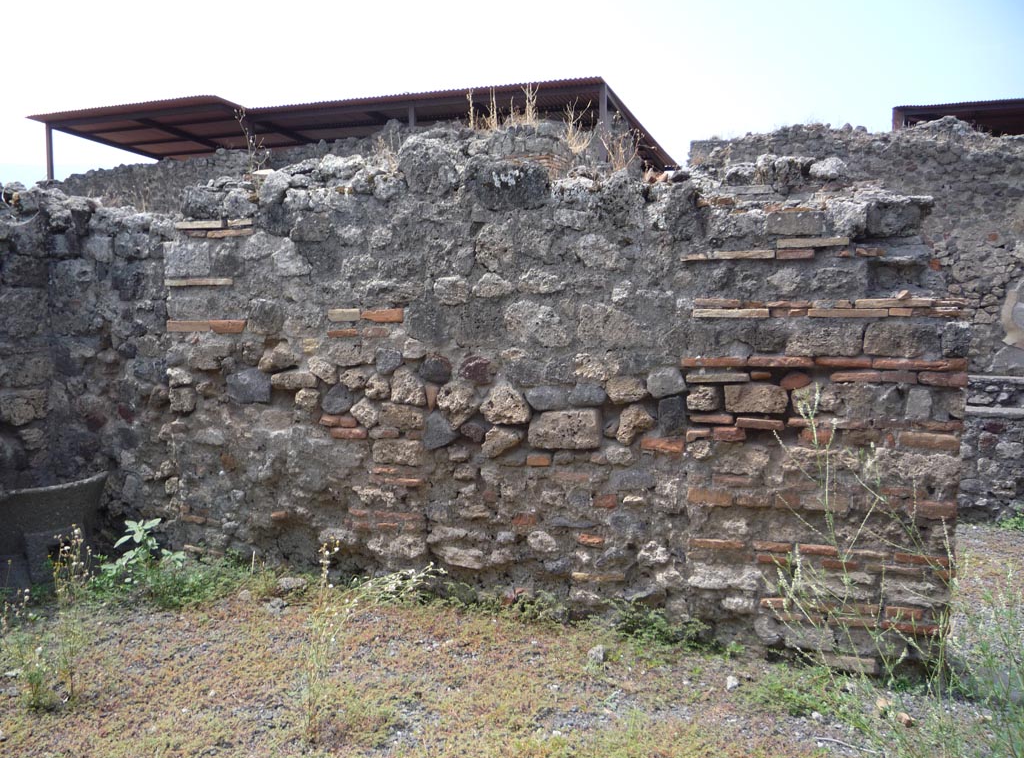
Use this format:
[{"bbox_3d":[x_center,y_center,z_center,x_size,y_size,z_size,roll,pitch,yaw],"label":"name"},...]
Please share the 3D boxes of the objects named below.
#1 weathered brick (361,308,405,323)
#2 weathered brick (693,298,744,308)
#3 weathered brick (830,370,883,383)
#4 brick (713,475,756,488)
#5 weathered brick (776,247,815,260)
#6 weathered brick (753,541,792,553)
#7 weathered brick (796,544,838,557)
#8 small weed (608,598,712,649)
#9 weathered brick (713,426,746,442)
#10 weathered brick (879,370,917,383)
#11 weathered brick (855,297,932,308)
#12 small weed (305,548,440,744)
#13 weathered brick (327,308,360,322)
[{"bbox_3d":[-0.641,-0.324,4.566,0.237,0.063,0.120,1,3,15],"label":"weathered brick"},{"bbox_3d":[0.960,-0.349,4.125,0.203,0.038,0.140,1,4,16],"label":"weathered brick"},{"bbox_3d":[1.522,-0.010,3.945,0.203,0.046,0.120,1,5,15],"label":"weathered brick"},{"bbox_3d":[1.039,0.465,4.154,0.179,0.040,0.130,1,4,16],"label":"brick"},{"bbox_3d":[1.266,-0.555,3.969,0.162,0.046,0.120,1,5,15],"label":"weathered brick"},{"bbox_3d":[1.209,0.772,4.126,0.172,0.037,0.130,1,4,16],"label":"weathered brick"},{"bbox_3d":[1.410,0.775,4.088,0.170,0.044,0.130,1,3,15],"label":"weathered brick"},{"bbox_3d":[0.656,1.093,3.950,0.430,0.210,0.260,1,5,15],"label":"small weed"},{"bbox_3d":[1.022,0.251,4.158,0.148,0.060,0.120,1,3,15],"label":"weathered brick"},{"bbox_3d":[1.688,-0.014,3.900,0.150,0.056,0.120,1,5,15],"label":"weathered brick"},{"bbox_3d":[1.694,-0.335,3.964,0.312,0.038,0.140,1,3,15],"label":"weathered brick"},{"bbox_3d":[-0.484,0.918,3.080,0.470,0.650,0.380,0,5,0],"label":"small weed"},{"bbox_3d":[-0.849,-0.334,4.644,0.182,0.059,0.120,1,4,16],"label":"weathered brick"}]

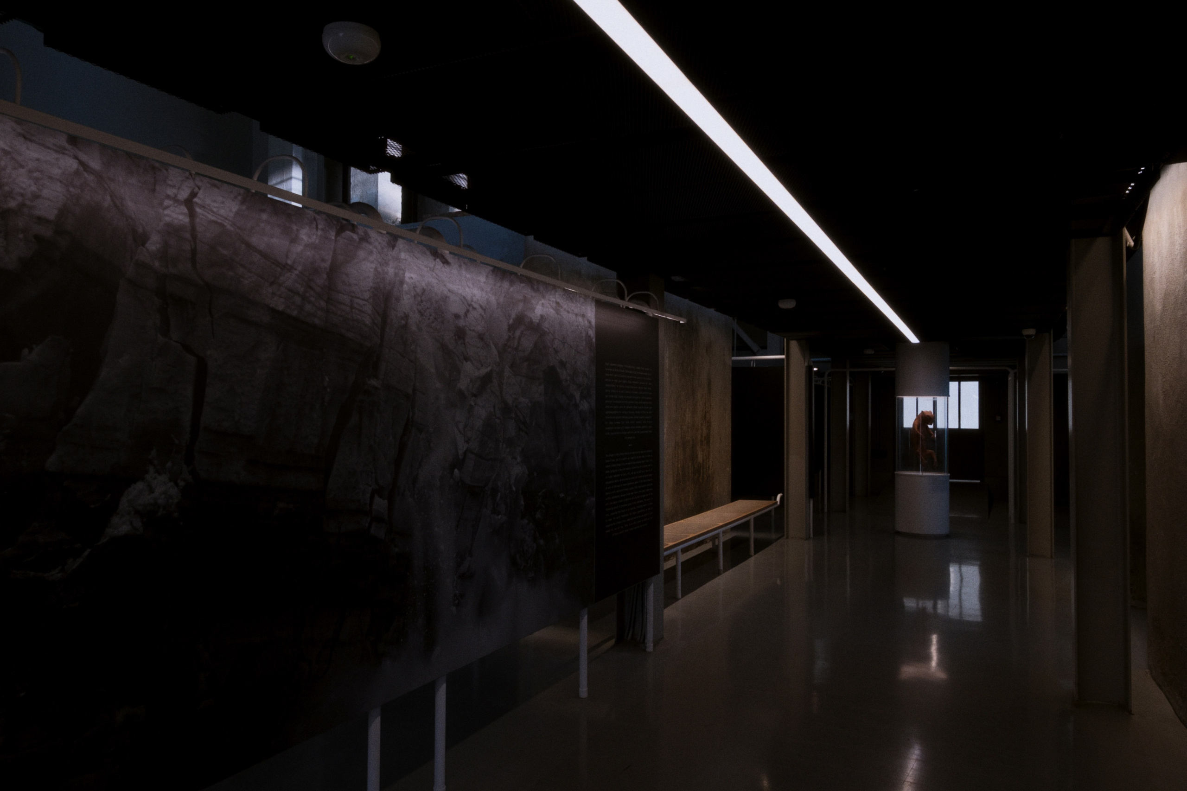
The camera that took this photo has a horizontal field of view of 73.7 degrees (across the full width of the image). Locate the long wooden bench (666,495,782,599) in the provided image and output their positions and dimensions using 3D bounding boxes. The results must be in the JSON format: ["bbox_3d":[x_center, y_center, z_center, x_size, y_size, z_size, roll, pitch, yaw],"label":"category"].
[{"bbox_3d":[1.061,1.407,7.618,0.474,0.511,4.262,0,-1,26],"label":"long wooden bench"}]

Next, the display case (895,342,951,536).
[{"bbox_3d":[4.197,0.550,10.108,0.641,2.409,0.641,0,-1,26],"label":"display case"}]

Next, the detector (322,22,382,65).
[{"bbox_3d":[-0.597,-0.867,1.967,0.138,0.052,0.138,1,-1,0],"label":"detector"}]

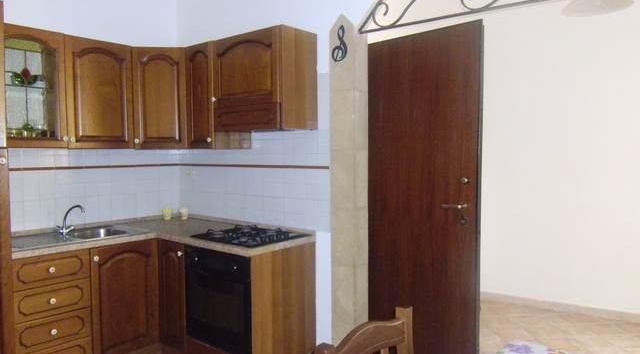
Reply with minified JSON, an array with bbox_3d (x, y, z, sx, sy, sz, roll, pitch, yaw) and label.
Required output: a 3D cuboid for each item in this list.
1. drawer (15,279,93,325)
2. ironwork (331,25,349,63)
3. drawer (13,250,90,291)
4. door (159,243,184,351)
[{"bbox_3d":[-1.659,0.697,2.866,0.400,0.176,0.406,2,3,40],"label":"drawer"},{"bbox_3d":[0.123,-0.795,2.864,0.115,0.211,0.020,2,3,40],"label":"ironwork"},{"bbox_3d":[-1.660,0.519,2.858,0.400,0.181,0.406,2,3,40],"label":"drawer"},{"bbox_3d":[-0.972,0.778,3.171,0.327,0.701,0.030,2,3,41],"label":"door"}]

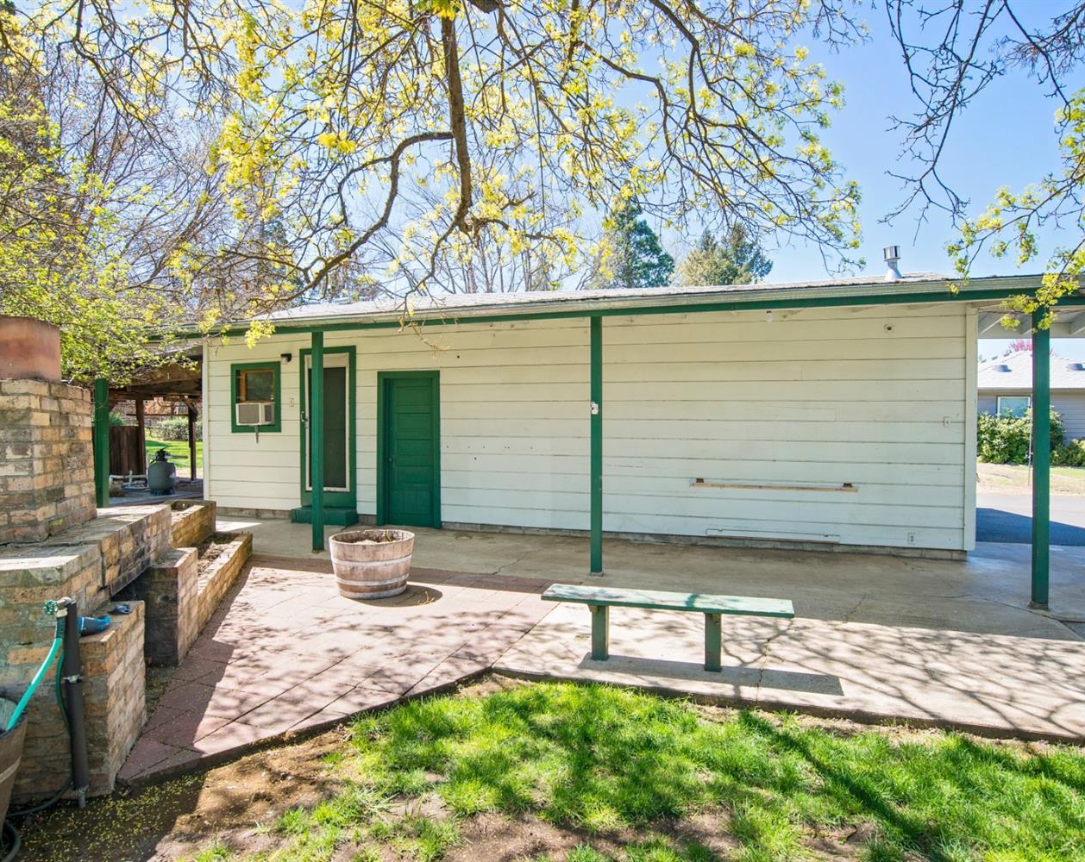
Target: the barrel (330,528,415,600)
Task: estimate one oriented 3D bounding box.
[{"bbox_3d":[-1.461,1.148,5.560,0.705,0.470,0.705,0,1,0],"label":"barrel"}]

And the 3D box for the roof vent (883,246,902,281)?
[{"bbox_3d":[4.175,-1.990,7.700,0.200,0.410,0.200,0,1,16],"label":"roof vent"}]

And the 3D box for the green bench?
[{"bbox_3d":[0.762,1.250,4.035,1.495,0.420,0.303,0,1,16],"label":"green bench"}]

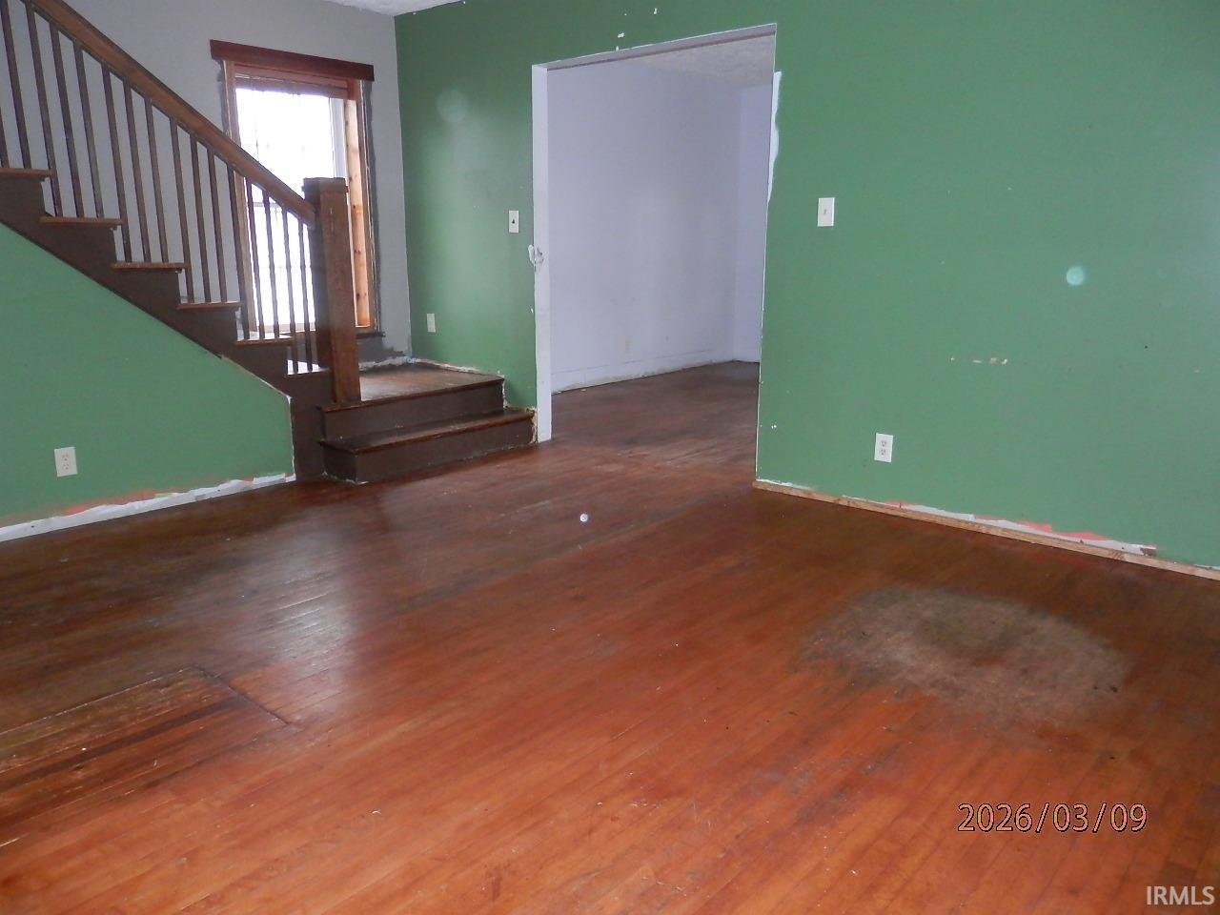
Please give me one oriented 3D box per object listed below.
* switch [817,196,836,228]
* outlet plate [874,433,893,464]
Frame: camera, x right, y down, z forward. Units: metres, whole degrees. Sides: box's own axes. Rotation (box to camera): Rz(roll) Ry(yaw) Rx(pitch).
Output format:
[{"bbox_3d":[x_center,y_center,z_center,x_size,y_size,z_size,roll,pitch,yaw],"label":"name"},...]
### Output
[{"bbox_3d":[0.898,-1.020,3.661,0.070,0.114,0.014,11,17,38],"label":"switch"},{"bbox_3d":[1.144,-0.041,3.683,0.070,0.114,0.009,11,17,38],"label":"outlet plate"}]

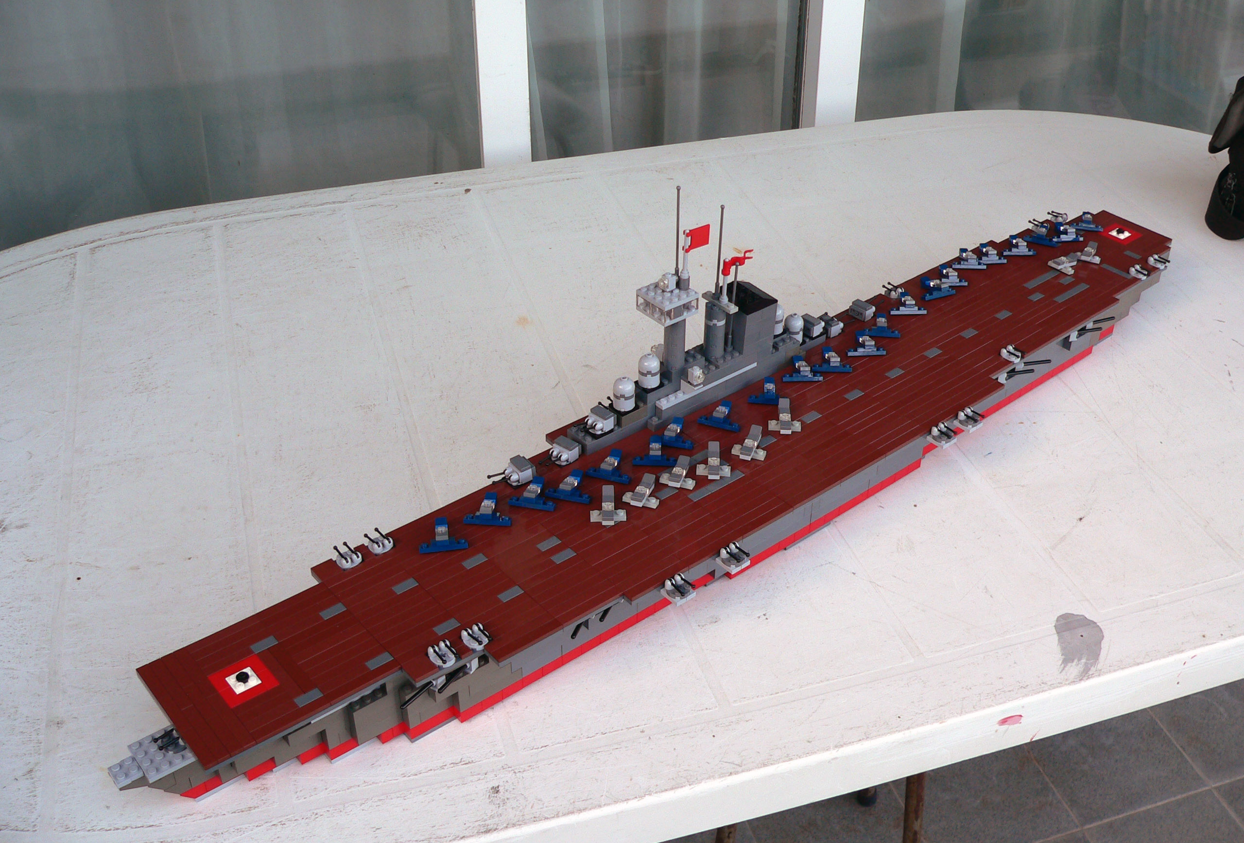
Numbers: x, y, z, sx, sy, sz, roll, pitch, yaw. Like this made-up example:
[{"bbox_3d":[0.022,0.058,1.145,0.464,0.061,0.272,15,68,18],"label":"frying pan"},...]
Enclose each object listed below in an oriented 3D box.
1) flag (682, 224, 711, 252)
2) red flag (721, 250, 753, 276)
[{"bbox_3d":[0.052,-0.128,0.906,0.023,0.016,0.005,-23,41,-30],"label":"flag"},{"bbox_3d":[0.083,-0.114,0.923,0.032,0.010,0.007,-26,43,-32],"label":"red flag"}]

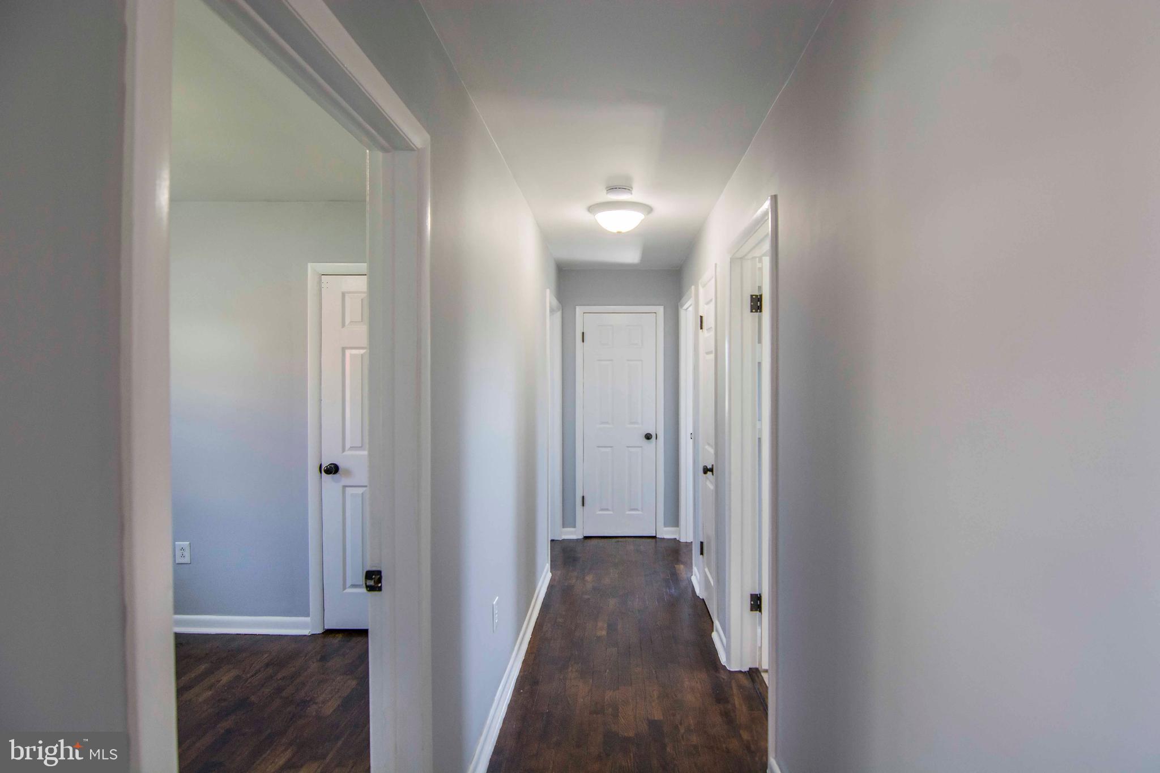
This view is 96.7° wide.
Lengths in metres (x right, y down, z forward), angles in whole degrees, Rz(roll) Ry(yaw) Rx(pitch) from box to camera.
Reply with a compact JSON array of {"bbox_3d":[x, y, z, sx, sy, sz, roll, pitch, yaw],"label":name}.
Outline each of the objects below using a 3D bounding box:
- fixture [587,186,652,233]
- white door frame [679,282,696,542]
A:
[{"bbox_3d":[0.231,-0.962,2.938,0.372,0.150,0.372,0,1,4],"label":"fixture"},{"bbox_3d":[0.907,0.338,4.115,0.130,2.106,0.860,0,1,4],"label":"white door frame"}]

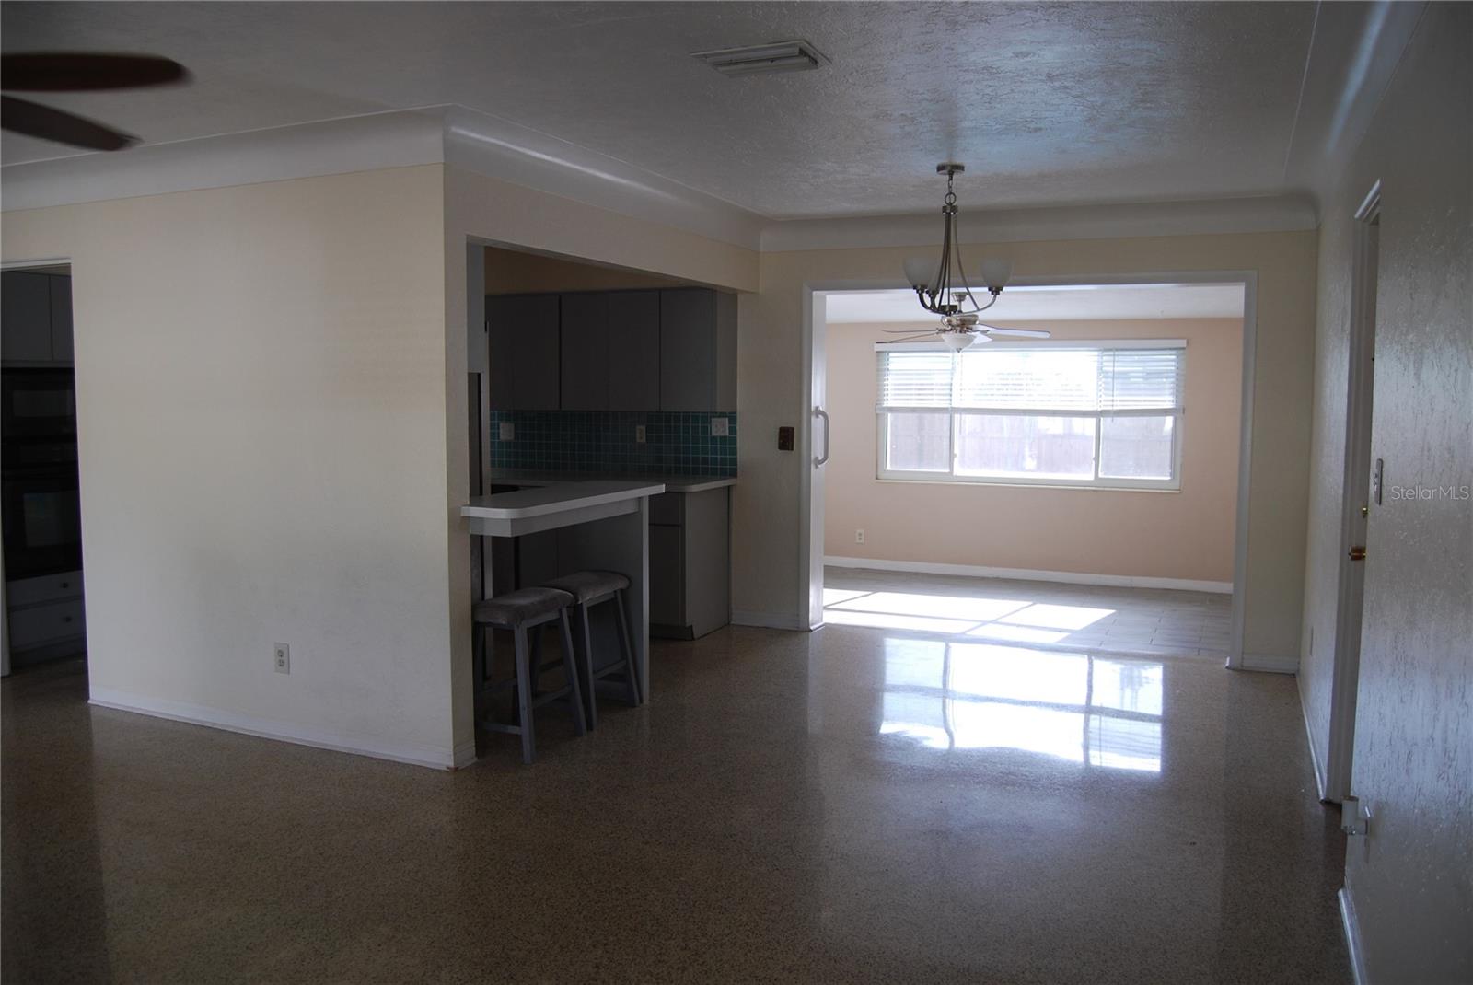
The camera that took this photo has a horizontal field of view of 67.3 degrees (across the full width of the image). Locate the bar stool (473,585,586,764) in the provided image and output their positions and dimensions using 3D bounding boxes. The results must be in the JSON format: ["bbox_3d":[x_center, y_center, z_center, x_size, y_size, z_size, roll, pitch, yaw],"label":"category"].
[{"bbox_3d":[-0.860,0.728,4.496,0.340,0.625,0.450,3,6,24],"label":"bar stool"}]

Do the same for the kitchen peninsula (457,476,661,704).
[{"bbox_3d":[-0.780,0.506,4.774,0.440,1.015,1.200,3,6,24],"label":"kitchen peninsula"}]

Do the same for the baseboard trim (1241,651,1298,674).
[{"bbox_3d":[2.774,0.893,5.700,0.265,0.095,0.020,2,6,22],"label":"baseboard trim"}]

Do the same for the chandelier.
[{"bbox_3d":[0.922,-1.055,4.749,0.500,0.700,0.500,3,6,24],"label":"chandelier"}]

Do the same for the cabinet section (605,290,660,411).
[{"bbox_3d":[-0.578,-0.883,6.949,0.377,0.744,0.311,3,6,25],"label":"cabinet section"}]

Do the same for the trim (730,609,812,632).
[{"bbox_3d":[0.182,0.781,6.738,0.463,0.100,0.020,2,6,22],"label":"trim"}]

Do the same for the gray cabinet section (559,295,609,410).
[{"bbox_3d":[-0.903,-0.898,7.098,0.348,0.744,0.311,3,6,25],"label":"gray cabinet section"}]

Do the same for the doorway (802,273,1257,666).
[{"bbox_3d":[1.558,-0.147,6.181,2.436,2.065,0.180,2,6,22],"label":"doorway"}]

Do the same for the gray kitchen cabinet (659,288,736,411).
[{"bbox_3d":[-0.234,-0.845,6.604,0.387,0.720,0.300,3,6,24],"label":"gray kitchen cabinet"}]

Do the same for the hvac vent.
[{"bbox_3d":[0.072,-1.247,3.188,0.350,0.025,0.230,3,6,24],"label":"hvac vent"}]

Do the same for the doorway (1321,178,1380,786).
[{"bbox_3d":[2.001,0.119,3.461,0.130,2.058,0.826,3,6,24],"label":"doorway"}]

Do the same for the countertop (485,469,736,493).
[{"bbox_3d":[-1.027,-0.078,6.847,1.925,0.040,0.640,3,6,24],"label":"countertop"}]

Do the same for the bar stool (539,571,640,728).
[{"bbox_3d":[-0.700,0.683,4.970,0.340,0.625,0.450,3,6,24],"label":"bar stool"}]

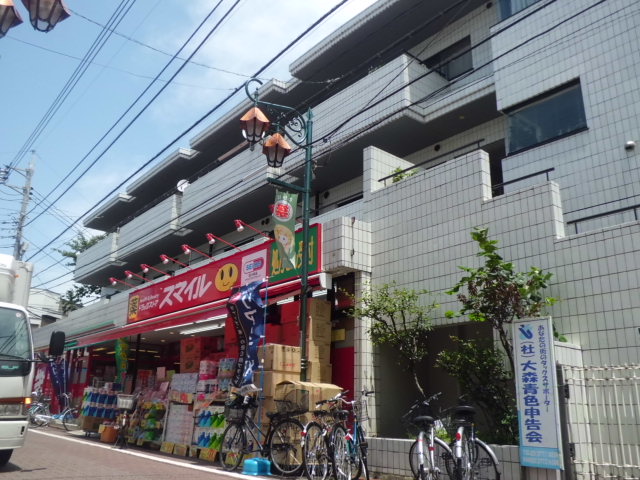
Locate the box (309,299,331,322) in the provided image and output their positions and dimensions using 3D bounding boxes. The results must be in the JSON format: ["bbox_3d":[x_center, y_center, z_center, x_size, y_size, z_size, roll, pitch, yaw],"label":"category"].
[{"bbox_3d":[-0.099,1.218,9.527,0.426,0.344,0.400,13,-20,-36],"label":"box"}]

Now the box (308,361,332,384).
[{"bbox_3d":[-0.069,2.149,9.159,0.418,0.352,0.330,13,-20,-36],"label":"box"}]

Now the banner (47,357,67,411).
[{"bbox_3d":[-8.706,4.751,19.011,0.620,1.731,0.200,13,-20,-36],"label":"banner"}]

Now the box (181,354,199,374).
[{"bbox_3d":[-2.864,2.968,13.584,0.420,0.406,0.850,13,-20,-36],"label":"box"}]

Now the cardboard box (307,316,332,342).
[{"bbox_3d":[-0.099,1.547,9.439,0.422,0.338,0.400,13,-20,-36],"label":"cardboard box"}]

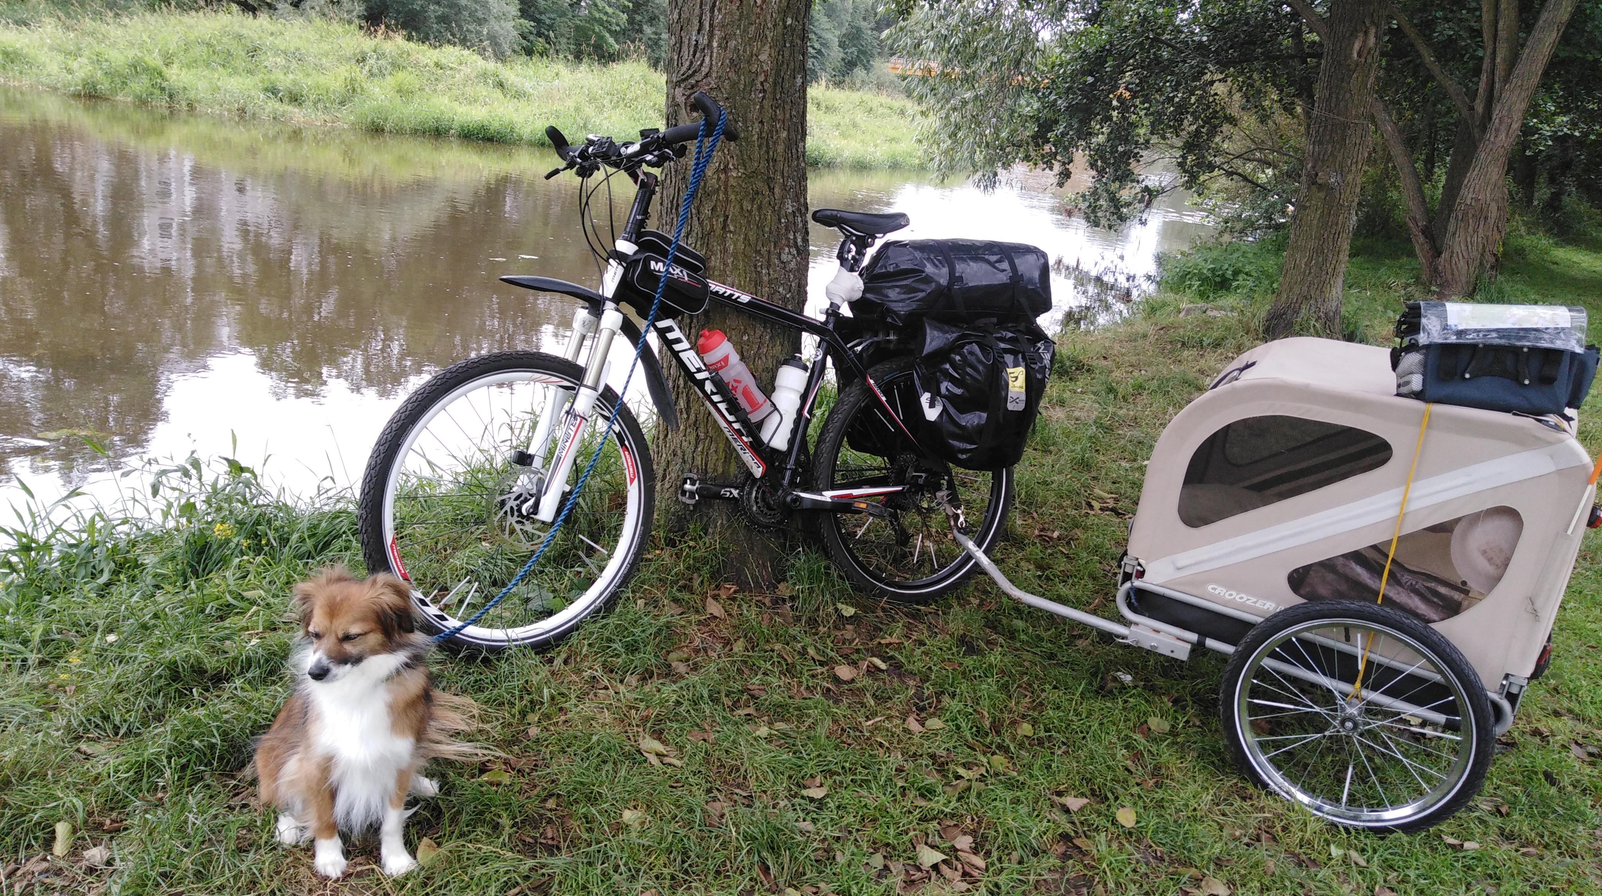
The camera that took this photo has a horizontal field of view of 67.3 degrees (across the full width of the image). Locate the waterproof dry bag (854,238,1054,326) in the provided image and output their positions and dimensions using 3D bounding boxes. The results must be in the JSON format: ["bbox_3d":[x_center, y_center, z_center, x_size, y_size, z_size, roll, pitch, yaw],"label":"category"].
[{"bbox_3d":[0.365,-0.438,3.092,0.540,0.210,0.250,-2,9,-35],"label":"waterproof dry bag"}]

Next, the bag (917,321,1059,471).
[{"bbox_3d":[0.450,-0.142,2.994,0.310,0.370,0.180,-2,9,-35],"label":"bag"}]

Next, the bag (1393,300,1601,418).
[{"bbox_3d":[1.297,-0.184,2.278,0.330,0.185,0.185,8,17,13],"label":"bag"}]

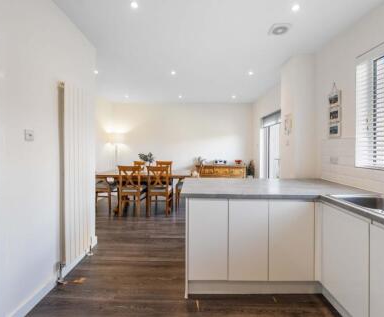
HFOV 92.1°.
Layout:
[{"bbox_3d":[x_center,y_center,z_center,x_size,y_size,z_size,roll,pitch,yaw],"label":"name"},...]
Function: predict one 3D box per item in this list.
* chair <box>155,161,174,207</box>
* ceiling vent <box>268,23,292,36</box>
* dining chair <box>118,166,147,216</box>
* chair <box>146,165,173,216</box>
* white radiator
[{"bbox_3d":[-0.725,0.585,4.660,0.460,0.975,0.490,0,2,0],"label":"chair"},{"bbox_3d":[1.055,-1.520,2.205,0.210,0.040,0.210,0,1,0],"label":"ceiling vent"},{"bbox_3d":[-1.185,0.633,3.740,0.460,0.975,0.490,0,2,0],"label":"dining chair"},{"bbox_3d":[-0.645,0.633,3.740,0.460,0.975,0.490,0,2,0],"label":"chair"},{"bbox_3d":[-1.243,0.172,2.005,0.072,1.800,0.465,0,2,0],"label":"white radiator"}]

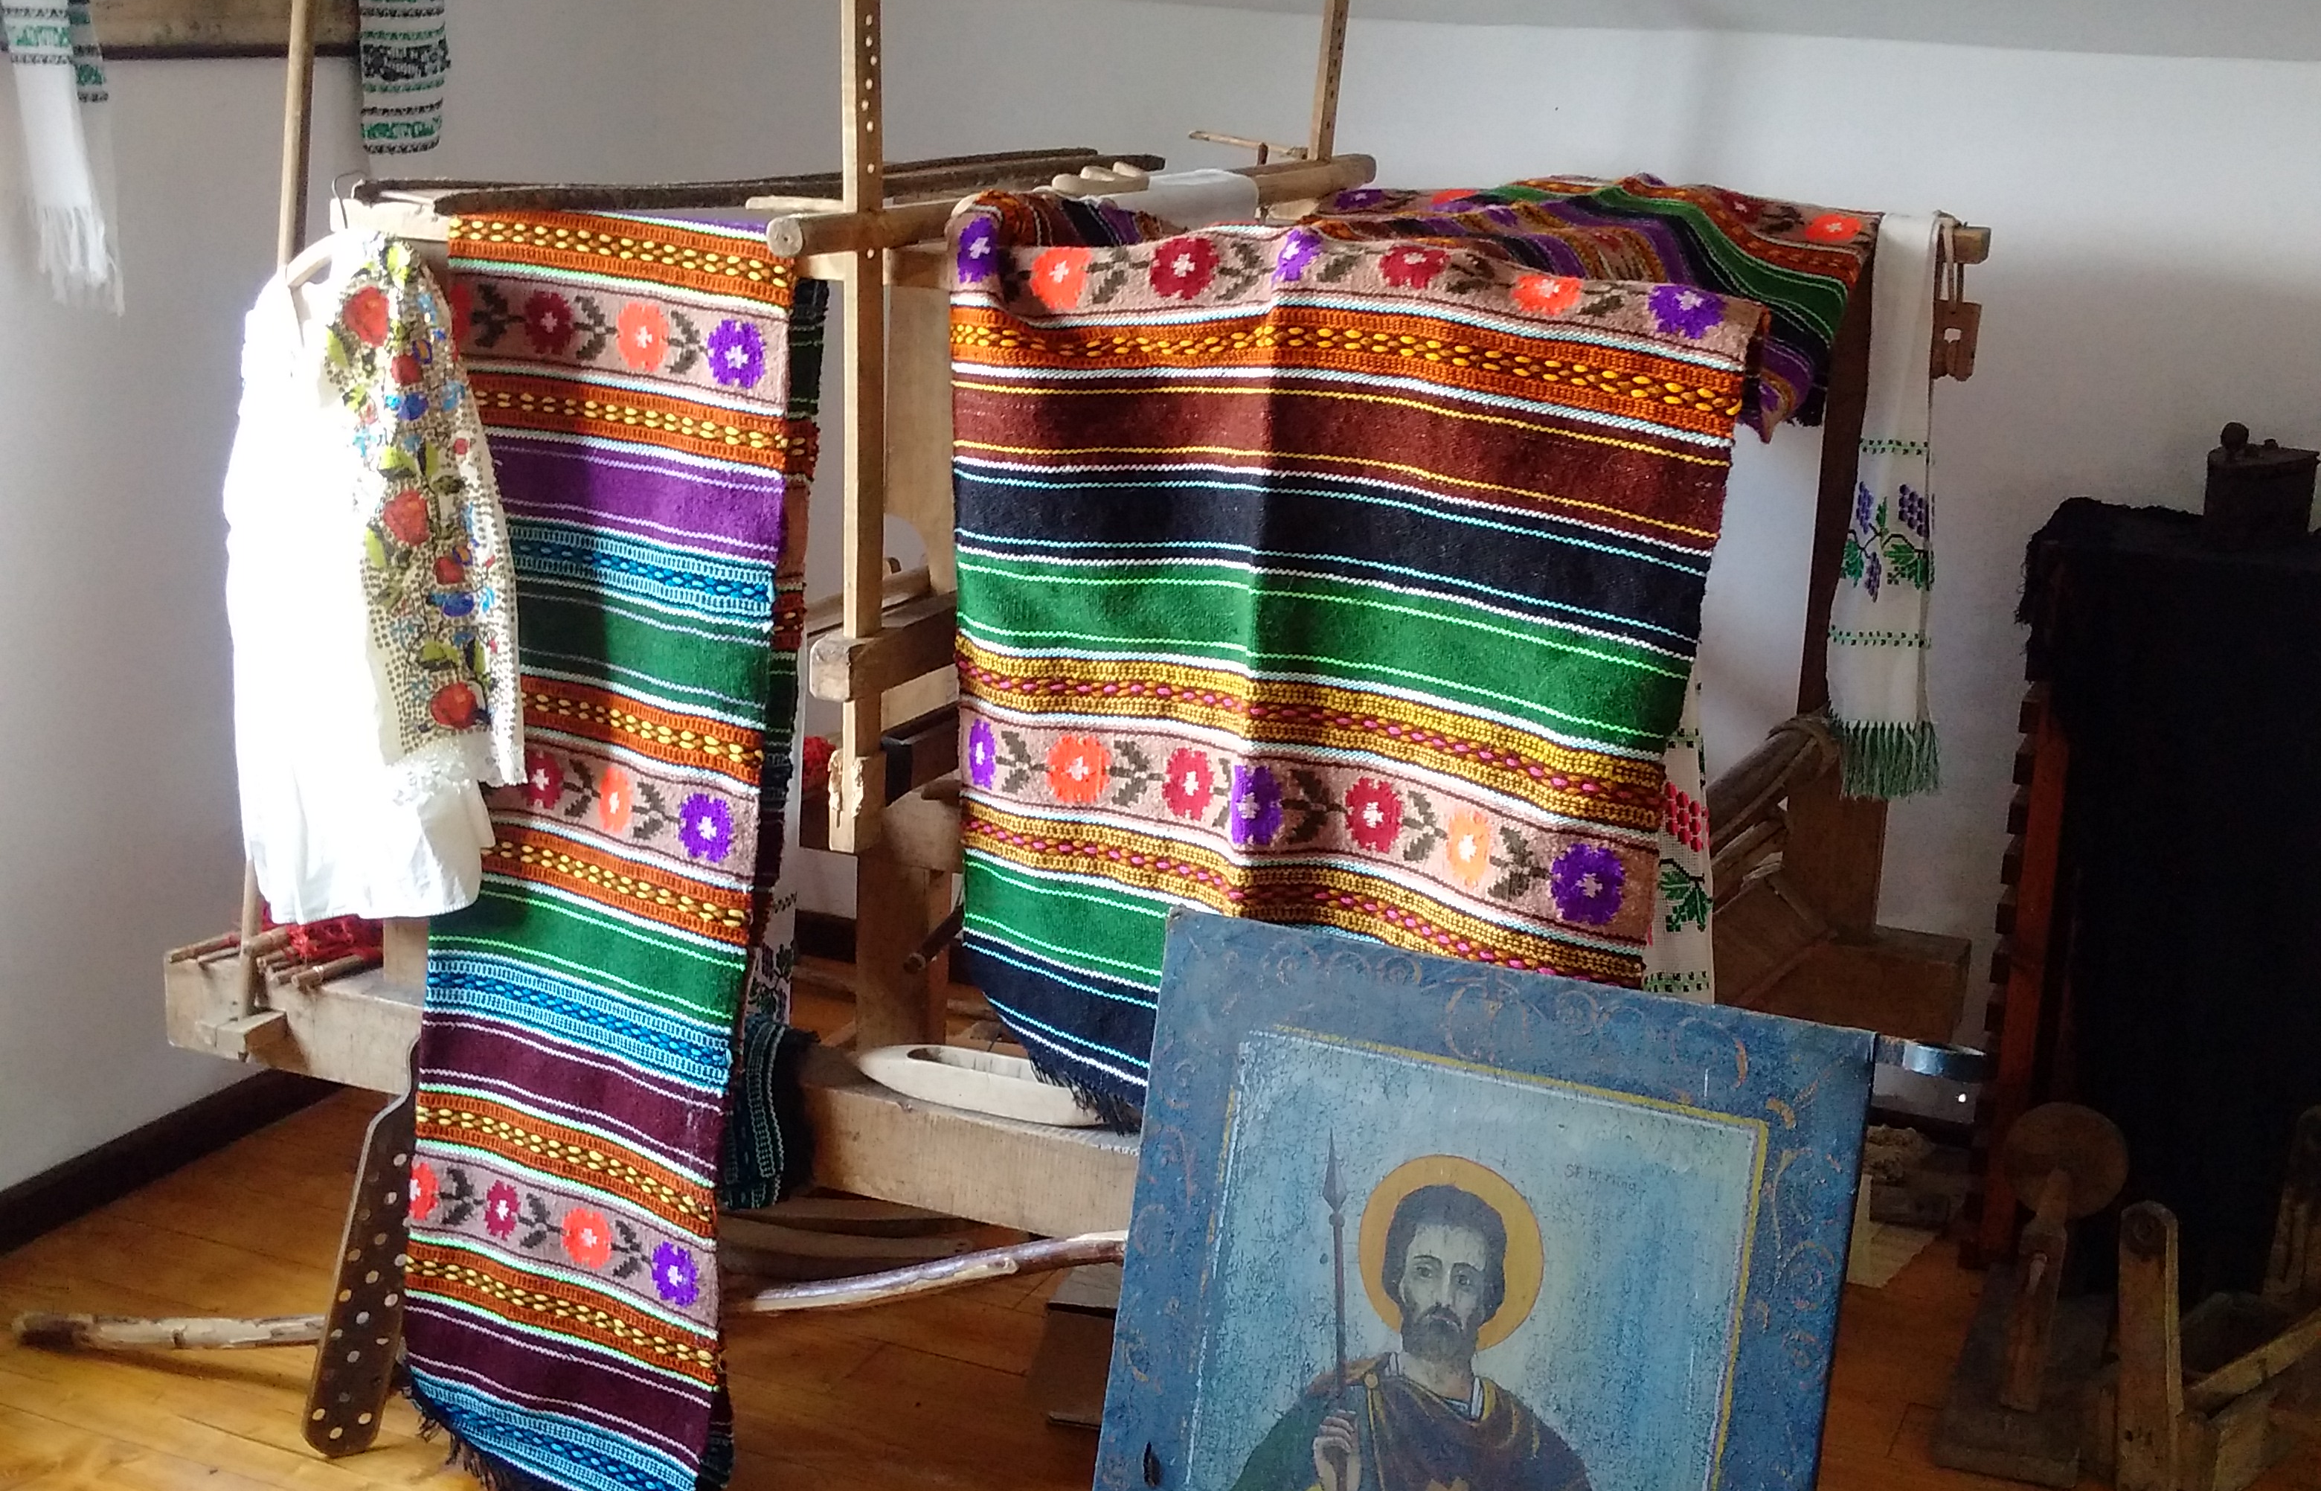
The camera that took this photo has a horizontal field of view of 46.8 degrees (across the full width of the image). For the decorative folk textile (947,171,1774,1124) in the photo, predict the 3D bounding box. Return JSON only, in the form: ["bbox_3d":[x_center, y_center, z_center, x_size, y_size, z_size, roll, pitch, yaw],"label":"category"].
[{"bbox_3d":[0.155,-0.026,2.441,0.730,0.876,0.214,9,15,23],"label":"decorative folk textile"}]

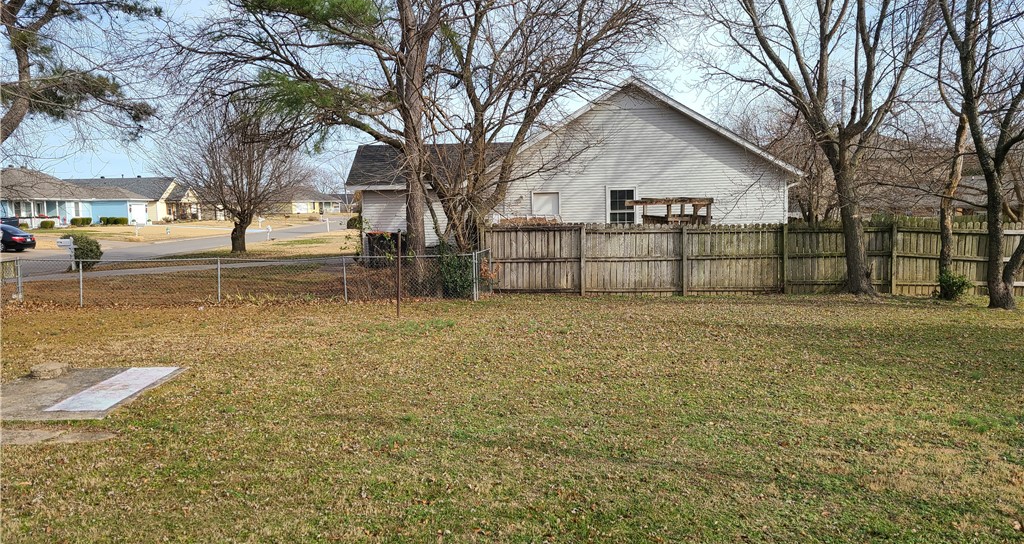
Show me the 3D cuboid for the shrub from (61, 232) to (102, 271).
[{"bbox_3d":[-16.611,-0.825,29.741,1.600,1.390,1.600,-1,5,0],"label":"shrub"}]

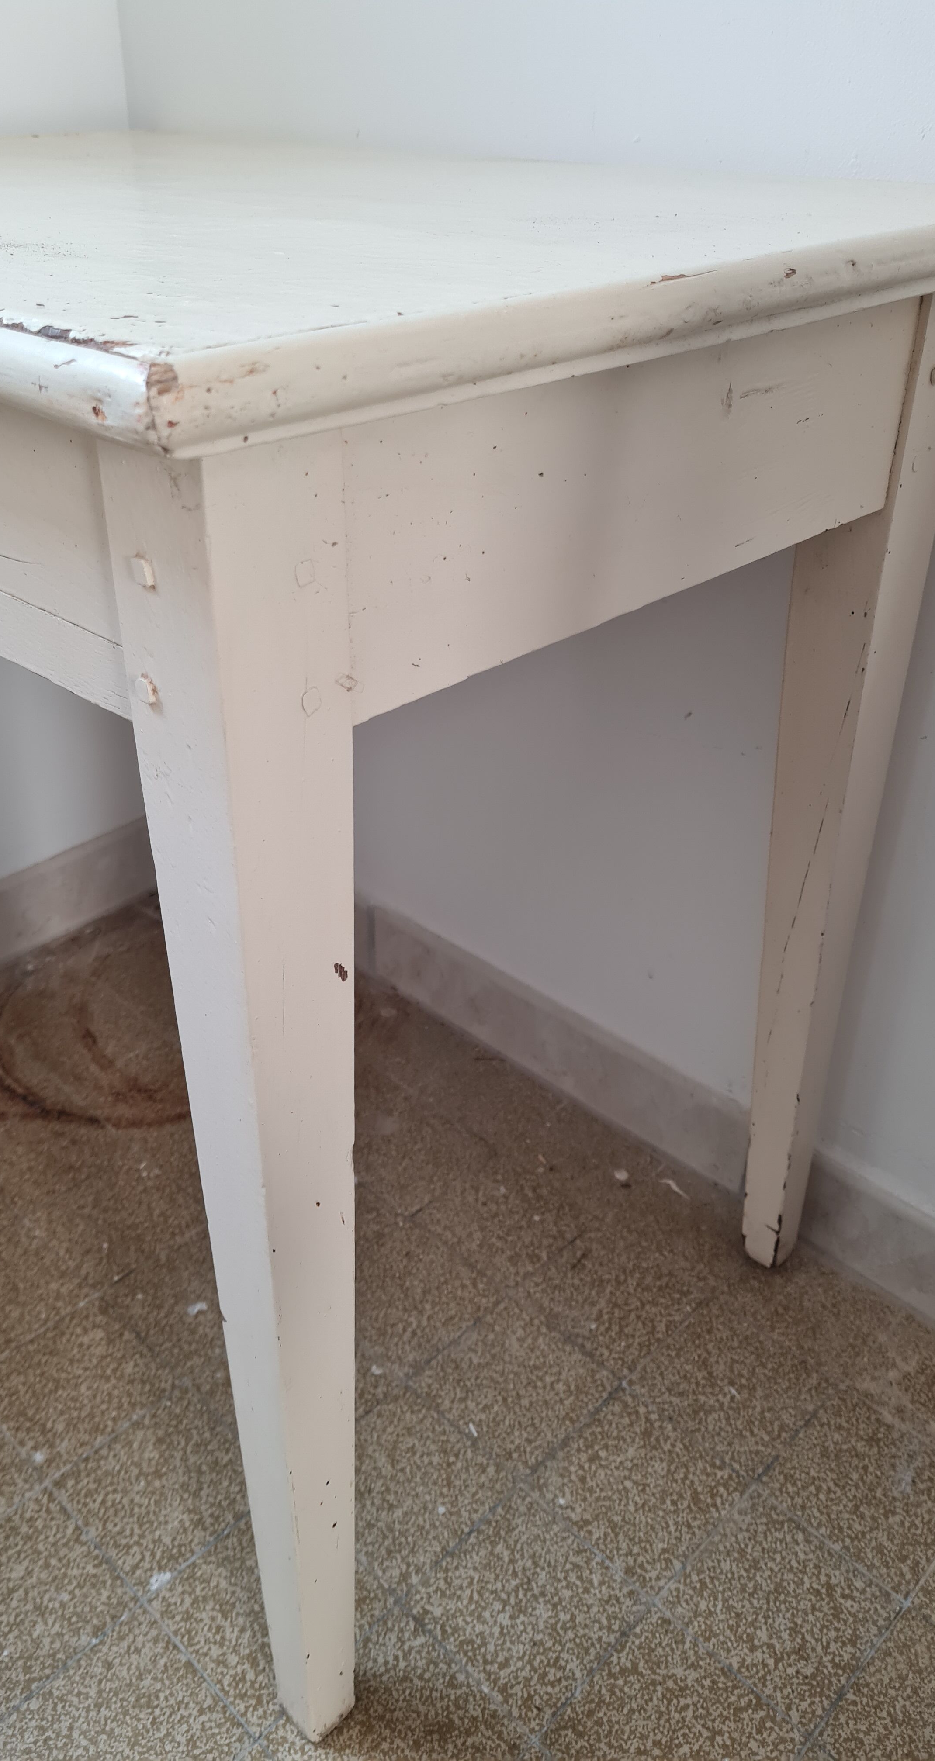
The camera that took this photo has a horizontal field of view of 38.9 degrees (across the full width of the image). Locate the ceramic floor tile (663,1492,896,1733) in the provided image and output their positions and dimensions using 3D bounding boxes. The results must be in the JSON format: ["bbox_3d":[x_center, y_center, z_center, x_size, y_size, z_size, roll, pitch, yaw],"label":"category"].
[{"bbox_3d":[0.184,0.428,0.781,0.104,0.010,0.103,28,41,36],"label":"ceramic floor tile"}]

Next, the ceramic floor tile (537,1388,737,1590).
[{"bbox_3d":[0.108,0.388,0.843,0.104,0.010,0.103,28,41,36],"label":"ceramic floor tile"}]

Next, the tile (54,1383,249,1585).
[{"bbox_3d":[-0.187,0.379,0.825,0.102,0.010,0.102,29,42,36],"label":"tile"}]

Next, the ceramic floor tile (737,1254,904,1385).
[{"bbox_3d":[0.251,0.311,0.968,0.104,0.010,0.093,28,41,36],"label":"ceramic floor tile"}]

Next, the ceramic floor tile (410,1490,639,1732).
[{"bbox_3d":[0.034,0.427,0.779,0.104,0.010,0.103,28,41,36],"label":"ceramic floor tile"}]

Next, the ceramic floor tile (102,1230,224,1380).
[{"bbox_3d":[-0.194,0.306,0.965,0.104,0.010,0.103,28,41,36],"label":"ceramic floor tile"}]

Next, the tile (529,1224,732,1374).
[{"bbox_3d":[0.104,0.303,0.957,0.103,0.010,0.102,28,42,35],"label":"tile"}]

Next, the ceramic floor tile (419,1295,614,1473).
[{"bbox_3d":[0.032,0.342,0.890,0.102,0.010,0.102,29,42,36],"label":"ceramic floor tile"}]

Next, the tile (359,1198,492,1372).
[{"bbox_3d":[-0.043,0.302,0.955,0.103,0.010,0.102,28,42,35],"label":"tile"}]

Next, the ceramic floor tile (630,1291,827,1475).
[{"bbox_3d":[0.181,0.348,0.907,0.104,0.010,0.103,28,41,36],"label":"ceramic floor tile"}]

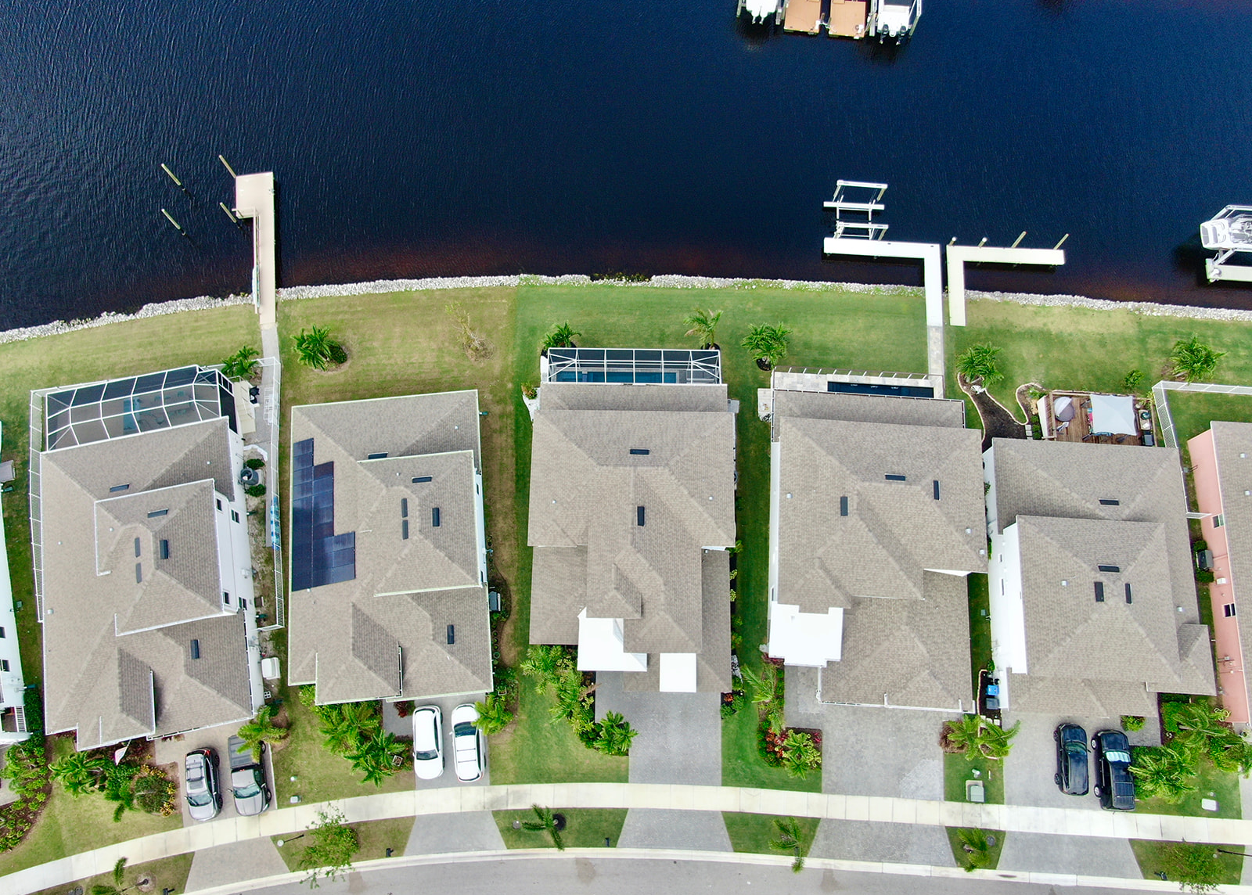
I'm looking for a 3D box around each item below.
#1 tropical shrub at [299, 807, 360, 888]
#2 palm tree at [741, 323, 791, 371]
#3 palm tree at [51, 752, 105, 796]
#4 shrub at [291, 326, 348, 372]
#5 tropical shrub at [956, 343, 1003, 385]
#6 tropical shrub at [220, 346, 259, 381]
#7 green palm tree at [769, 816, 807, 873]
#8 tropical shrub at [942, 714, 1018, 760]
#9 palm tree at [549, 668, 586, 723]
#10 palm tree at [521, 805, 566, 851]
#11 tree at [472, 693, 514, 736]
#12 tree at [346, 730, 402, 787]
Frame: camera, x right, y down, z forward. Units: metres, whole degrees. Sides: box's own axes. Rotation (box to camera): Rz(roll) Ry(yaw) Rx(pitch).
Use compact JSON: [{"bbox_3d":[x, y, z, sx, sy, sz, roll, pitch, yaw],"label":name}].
[{"bbox_3d":[-18.416,25.062,54.568,3.830,4.700,4.560,0,72,0],"label":"tropical shrub"},{"bbox_3d":[10.561,-7.555,65.891,3.830,3.400,3.460,0,72,0],"label":"palm tree"},{"bbox_3d":[-35.200,21.206,56.457,3.400,3.500,2.650,0,72,0],"label":"palm tree"},{"bbox_3d":[-23.342,-7.389,65.942,3.770,3.200,3.710,0,72,0],"label":"shrub"},{"bbox_3d":[26.547,-6.081,65.617,3.300,3.700,3.100,0,72,0],"label":"tropical shrub"},{"bbox_3d":[-29.011,-6.232,65.706,2.750,3.300,2.700,0,72,0],"label":"tropical shrub"},{"bbox_3d":[10.083,25.076,55.186,2.320,4.700,3.180,0,72,0],"label":"green palm tree"},{"bbox_3d":[23.456,19.212,57.659,4.520,3.600,2.880,0,72,0],"label":"tropical shrub"},{"bbox_3d":[-3.852,16.612,58.398,2.540,3.600,3.640,0,72,0],"label":"palm tree"},{"bbox_3d":[-5.194,24.203,55.521,2.700,4.500,2.660,0,72,0],"label":"palm tree"},{"bbox_3d":[-8.722,17.895,57.747,2.700,3.100,2.400,0,72,0],"label":"tree"},{"bbox_3d":[-16.318,20.260,56.818,3.550,3.400,3.400,0,72,0],"label":"tree"}]

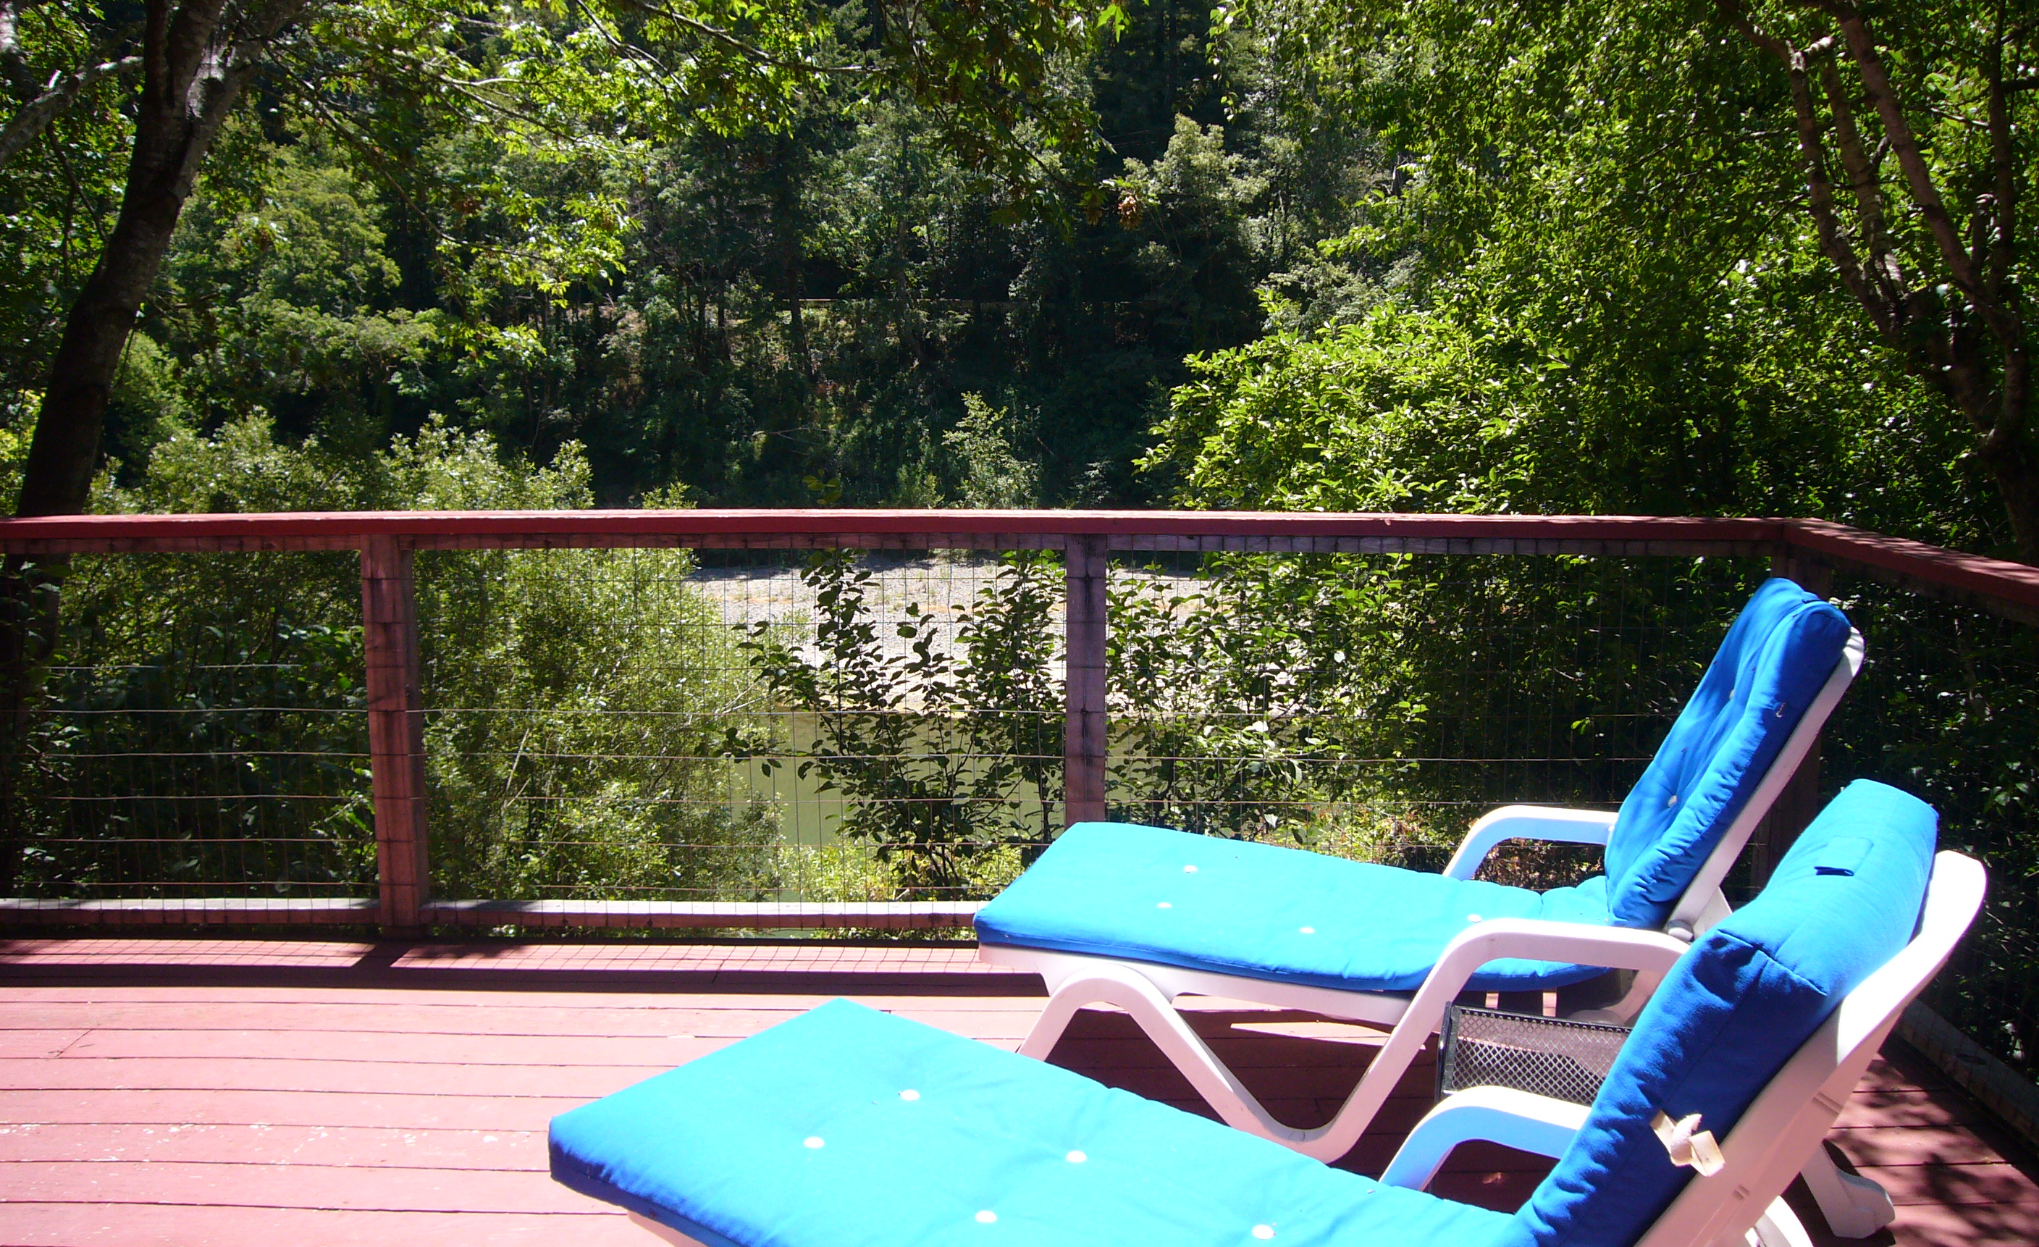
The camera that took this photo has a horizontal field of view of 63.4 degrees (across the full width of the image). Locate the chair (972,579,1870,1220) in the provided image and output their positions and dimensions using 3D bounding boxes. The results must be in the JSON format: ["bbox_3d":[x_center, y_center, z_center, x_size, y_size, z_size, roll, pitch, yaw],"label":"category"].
[{"bbox_3d":[0.753,0.412,3.070,1.540,0.940,0.740,3,10,17],"label":"chair"}]

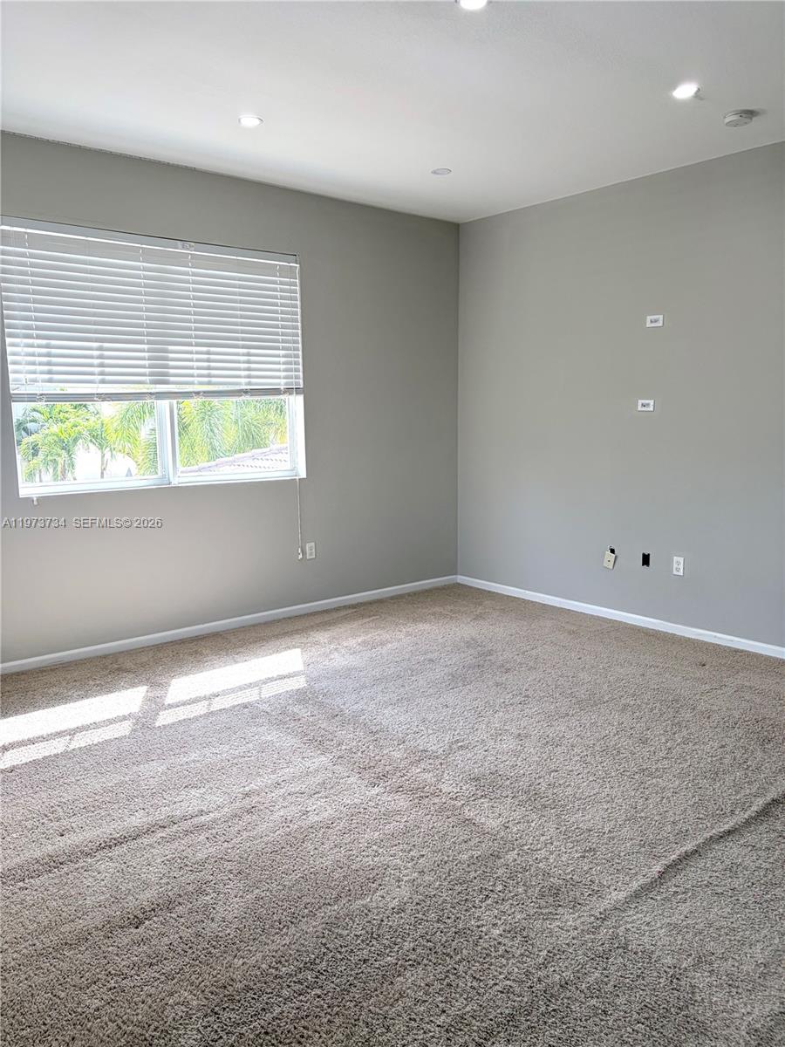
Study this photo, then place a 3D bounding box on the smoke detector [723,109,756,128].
[{"bbox_3d":[1.682,-1.965,3.819,0.130,0.042,0.130,0,8,0],"label":"smoke detector"}]

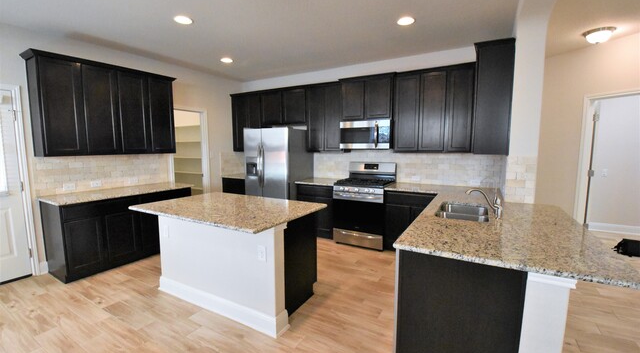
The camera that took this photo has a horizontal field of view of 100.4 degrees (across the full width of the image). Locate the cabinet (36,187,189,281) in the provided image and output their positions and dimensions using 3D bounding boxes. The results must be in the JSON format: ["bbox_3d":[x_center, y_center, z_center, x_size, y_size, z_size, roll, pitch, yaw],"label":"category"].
[{"bbox_3d":[-2.526,0.642,3.526,0.595,0.851,1.462,3,6,29],"label":"cabinet"}]

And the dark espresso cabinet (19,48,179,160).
[{"bbox_3d":[-2.740,-0.836,3.536,0.361,1.102,1.530,3,8,30],"label":"dark espresso cabinet"}]

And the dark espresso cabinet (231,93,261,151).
[{"bbox_3d":[-1.330,-1.042,5.281,0.762,1.087,0.345,3,8,30],"label":"dark espresso cabinet"}]

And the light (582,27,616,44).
[{"bbox_3d":[3.207,-1.594,3.071,0.280,0.125,0.280,3,8,30],"label":"light"}]

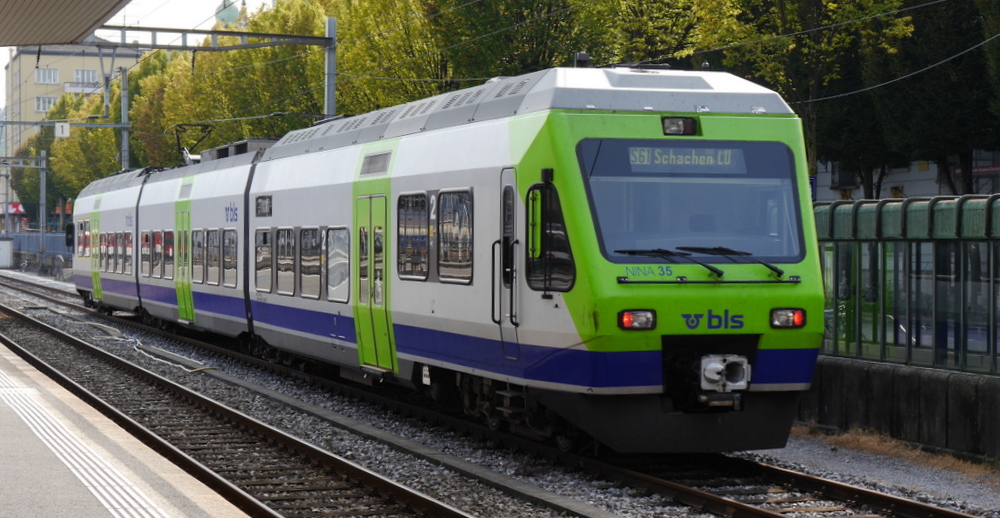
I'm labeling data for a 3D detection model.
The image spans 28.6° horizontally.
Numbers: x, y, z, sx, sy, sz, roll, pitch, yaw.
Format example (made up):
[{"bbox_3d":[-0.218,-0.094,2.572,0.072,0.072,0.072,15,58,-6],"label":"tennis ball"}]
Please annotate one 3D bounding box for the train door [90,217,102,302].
[{"bbox_3d":[-11.675,0.025,57.032,0.120,2.300,1.600,0,1,-18],"label":"train door"}]

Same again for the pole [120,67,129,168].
[{"bbox_3d":[-16.755,-3.472,87.904,0.270,10.100,0.270,0,1,-18],"label":"pole"}]

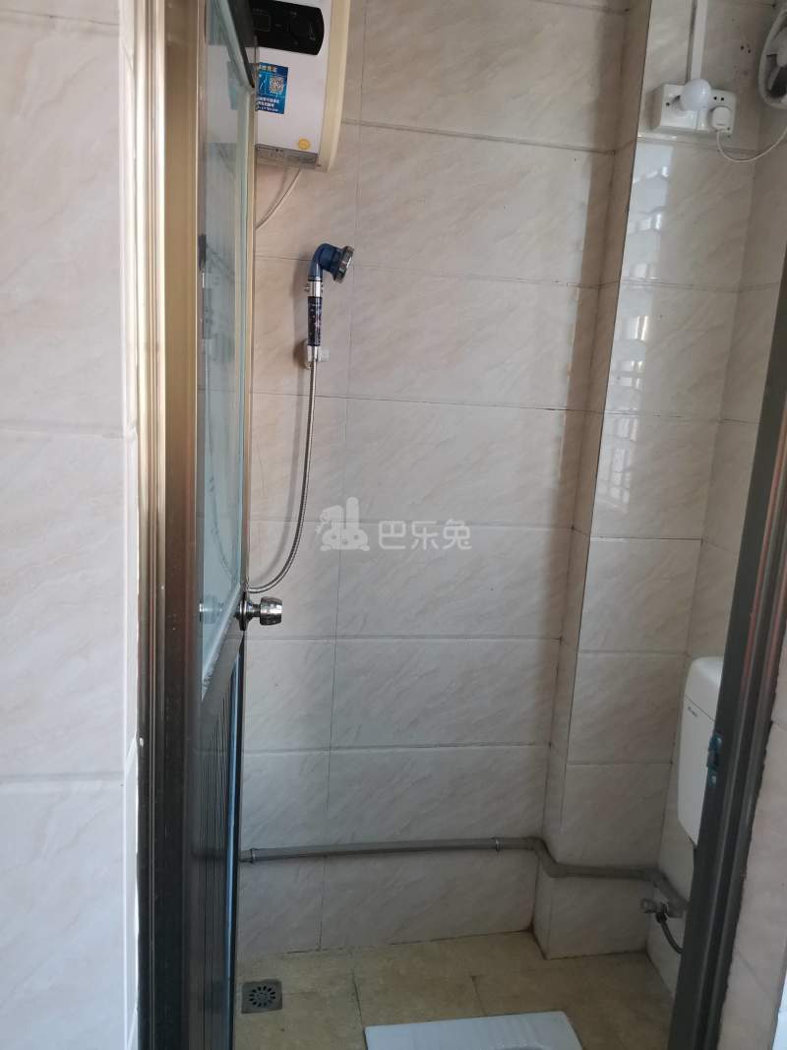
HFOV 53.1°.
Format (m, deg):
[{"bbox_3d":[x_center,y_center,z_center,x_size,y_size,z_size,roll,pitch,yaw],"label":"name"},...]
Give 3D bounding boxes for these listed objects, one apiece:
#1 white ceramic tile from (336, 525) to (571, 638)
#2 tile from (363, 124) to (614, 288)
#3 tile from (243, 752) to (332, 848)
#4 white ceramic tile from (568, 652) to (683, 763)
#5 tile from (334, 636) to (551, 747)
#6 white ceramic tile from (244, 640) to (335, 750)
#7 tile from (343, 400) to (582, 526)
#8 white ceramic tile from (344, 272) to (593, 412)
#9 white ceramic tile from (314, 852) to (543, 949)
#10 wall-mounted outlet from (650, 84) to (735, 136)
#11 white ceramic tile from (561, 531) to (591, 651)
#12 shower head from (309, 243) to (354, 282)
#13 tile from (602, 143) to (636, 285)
[{"bbox_3d":[0.158,0.147,2.006,0.600,0.300,0.010,1,11,-10],"label":"white ceramic tile"},{"bbox_3d":[0.213,-0.736,1.835,0.601,0.301,0.015,1,11,-11],"label":"tile"},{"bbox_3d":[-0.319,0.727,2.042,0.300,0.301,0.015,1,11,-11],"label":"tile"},{"bbox_3d":[0.605,0.474,2.051,0.298,0.301,0.015,1,11,-11],"label":"white ceramic tile"},{"bbox_3d":[0.141,0.445,2.090,0.600,0.300,0.010,1,12,-10],"label":"tile"},{"bbox_3d":[-0.457,0.429,1.989,0.600,0.300,0.010,1,12,-10],"label":"white ceramic tile"},{"bbox_3d":[0.176,-0.146,1.948,0.600,0.300,0.010,1,11,-10],"label":"tile"},{"bbox_3d":[0.195,-0.444,1.908,0.600,0.300,0.010,1,12,-10],"label":"white ceramic tile"},{"bbox_3d":[0.106,1.022,2.183,0.601,0.280,0.015,1,11,-11],"label":"white ceramic tile"},{"bbox_3d":[0.661,-0.911,1.740,0.172,0.086,0.044,1,12,-10],"label":"wall-mounted outlet"},{"bbox_3d":[0.472,0.169,2.021,0.010,0.300,0.112,1,12,-10],"label":"white ceramic tile"},{"bbox_3d":[-0.131,-0.558,1.675,0.088,0.073,0.072,8,10,-12],"label":"shower head"},{"bbox_3d":[0.526,-0.720,1.840,0.010,0.300,0.112,1,12,-10],"label":"tile"}]

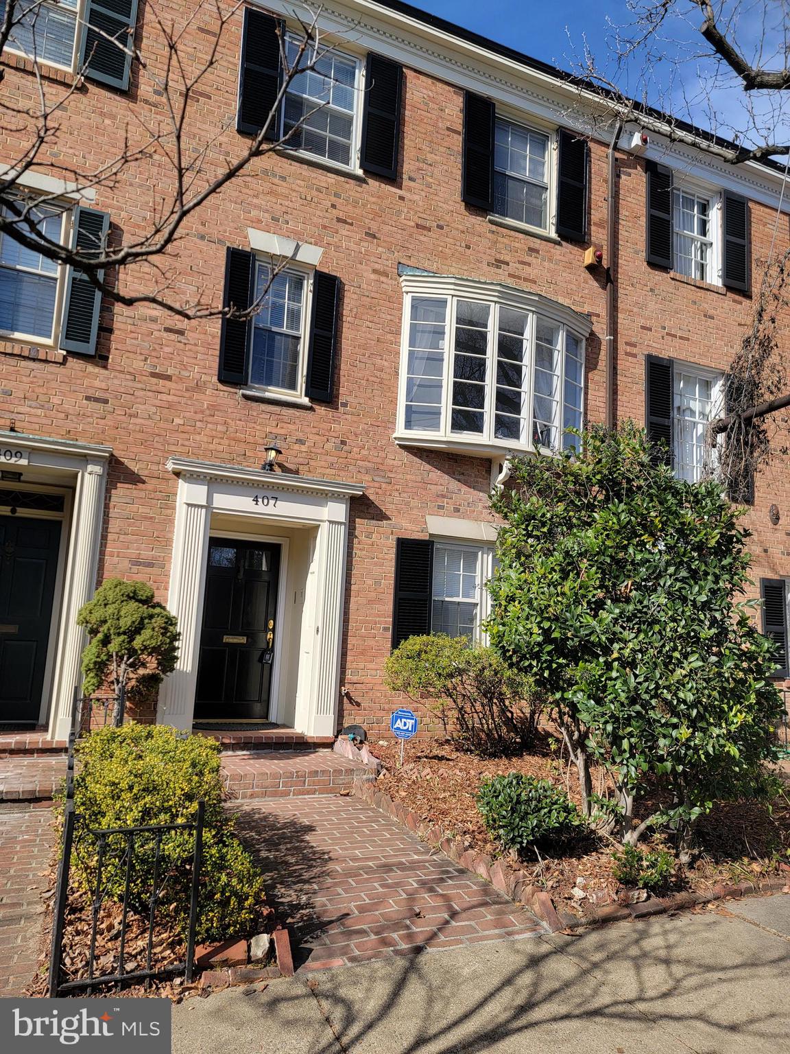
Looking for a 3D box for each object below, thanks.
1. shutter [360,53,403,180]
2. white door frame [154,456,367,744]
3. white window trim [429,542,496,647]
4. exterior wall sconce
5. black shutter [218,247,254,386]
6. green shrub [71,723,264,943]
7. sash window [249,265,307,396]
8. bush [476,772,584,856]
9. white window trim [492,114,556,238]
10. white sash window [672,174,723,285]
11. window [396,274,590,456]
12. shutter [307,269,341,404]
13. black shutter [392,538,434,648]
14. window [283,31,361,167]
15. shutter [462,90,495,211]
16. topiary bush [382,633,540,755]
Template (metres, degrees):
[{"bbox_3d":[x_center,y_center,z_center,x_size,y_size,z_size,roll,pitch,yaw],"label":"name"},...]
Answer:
[{"bbox_3d":[-0.149,-4.808,8.566,0.446,1.491,0.040,7,-9,-23],"label":"shutter"},{"bbox_3d":[-1.419,0.770,7.470,2.050,2.645,0.570,7,-9,-23],"label":"white door frame"},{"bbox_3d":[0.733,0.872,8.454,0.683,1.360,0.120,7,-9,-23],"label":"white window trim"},{"bbox_3d":[-1.258,-0.704,7.516,0.191,0.357,0.280,7,-9,-23],"label":"exterior wall sconce"},{"bbox_3d":[-1.644,-2.193,7.599,0.291,1.448,0.040,7,-9,-23],"label":"black shutter"},{"bbox_3d":[-1.360,1.544,4.091,0.940,0.890,1.650,7,-9,-23],"label":"green shrub"},{"bbox_3d":[-1.249,-2.153,7.899,0.610,1.381,0.110,7,-9,-23],"label":"sash window"},{"bbox_3d":[0.852,1.825,4.639,0.671,0.492,0.671,7,-9,-23],"label":"bush"},{"bbox_3d":[1.601,-4.365,9.104,0.966,1.477,0.140,7,-9,-23],"label":"white window trim"},{"bbox_3d":[4.212,-4.136,10.254,0.951,1.477,0.140,7,-9,-23],"label":"white sash window"},{"bbox_3d":[1.325,-1.787,8.685,2.737,1.992,0.488,7,-9,-23],"label":"window"},{"bbox_3d":[-0.778,-2.088,7.976,0.290,1.431,0.040,7,-9,-23],"label":"shutter"},{"bbox_3d":[0.182,0.768,7.758,0.451,1.302,0.050,7,-9,-23],"label":"black shutter"},{"bbox_3d":[-0.815,-4.650,8.049,0.944,1.491,0.140,7,-9,-23],"label":"window"},{"bbox_3d":[1.006,-4.499,8.742,0.436,1.450,0.050,7,-9,-23],"label":"shutter"},{"bbox_3d":[0.743,1.736,7.578,1.939,1.225,1.100,7,-9,-23],"label":"topiary bush"}]

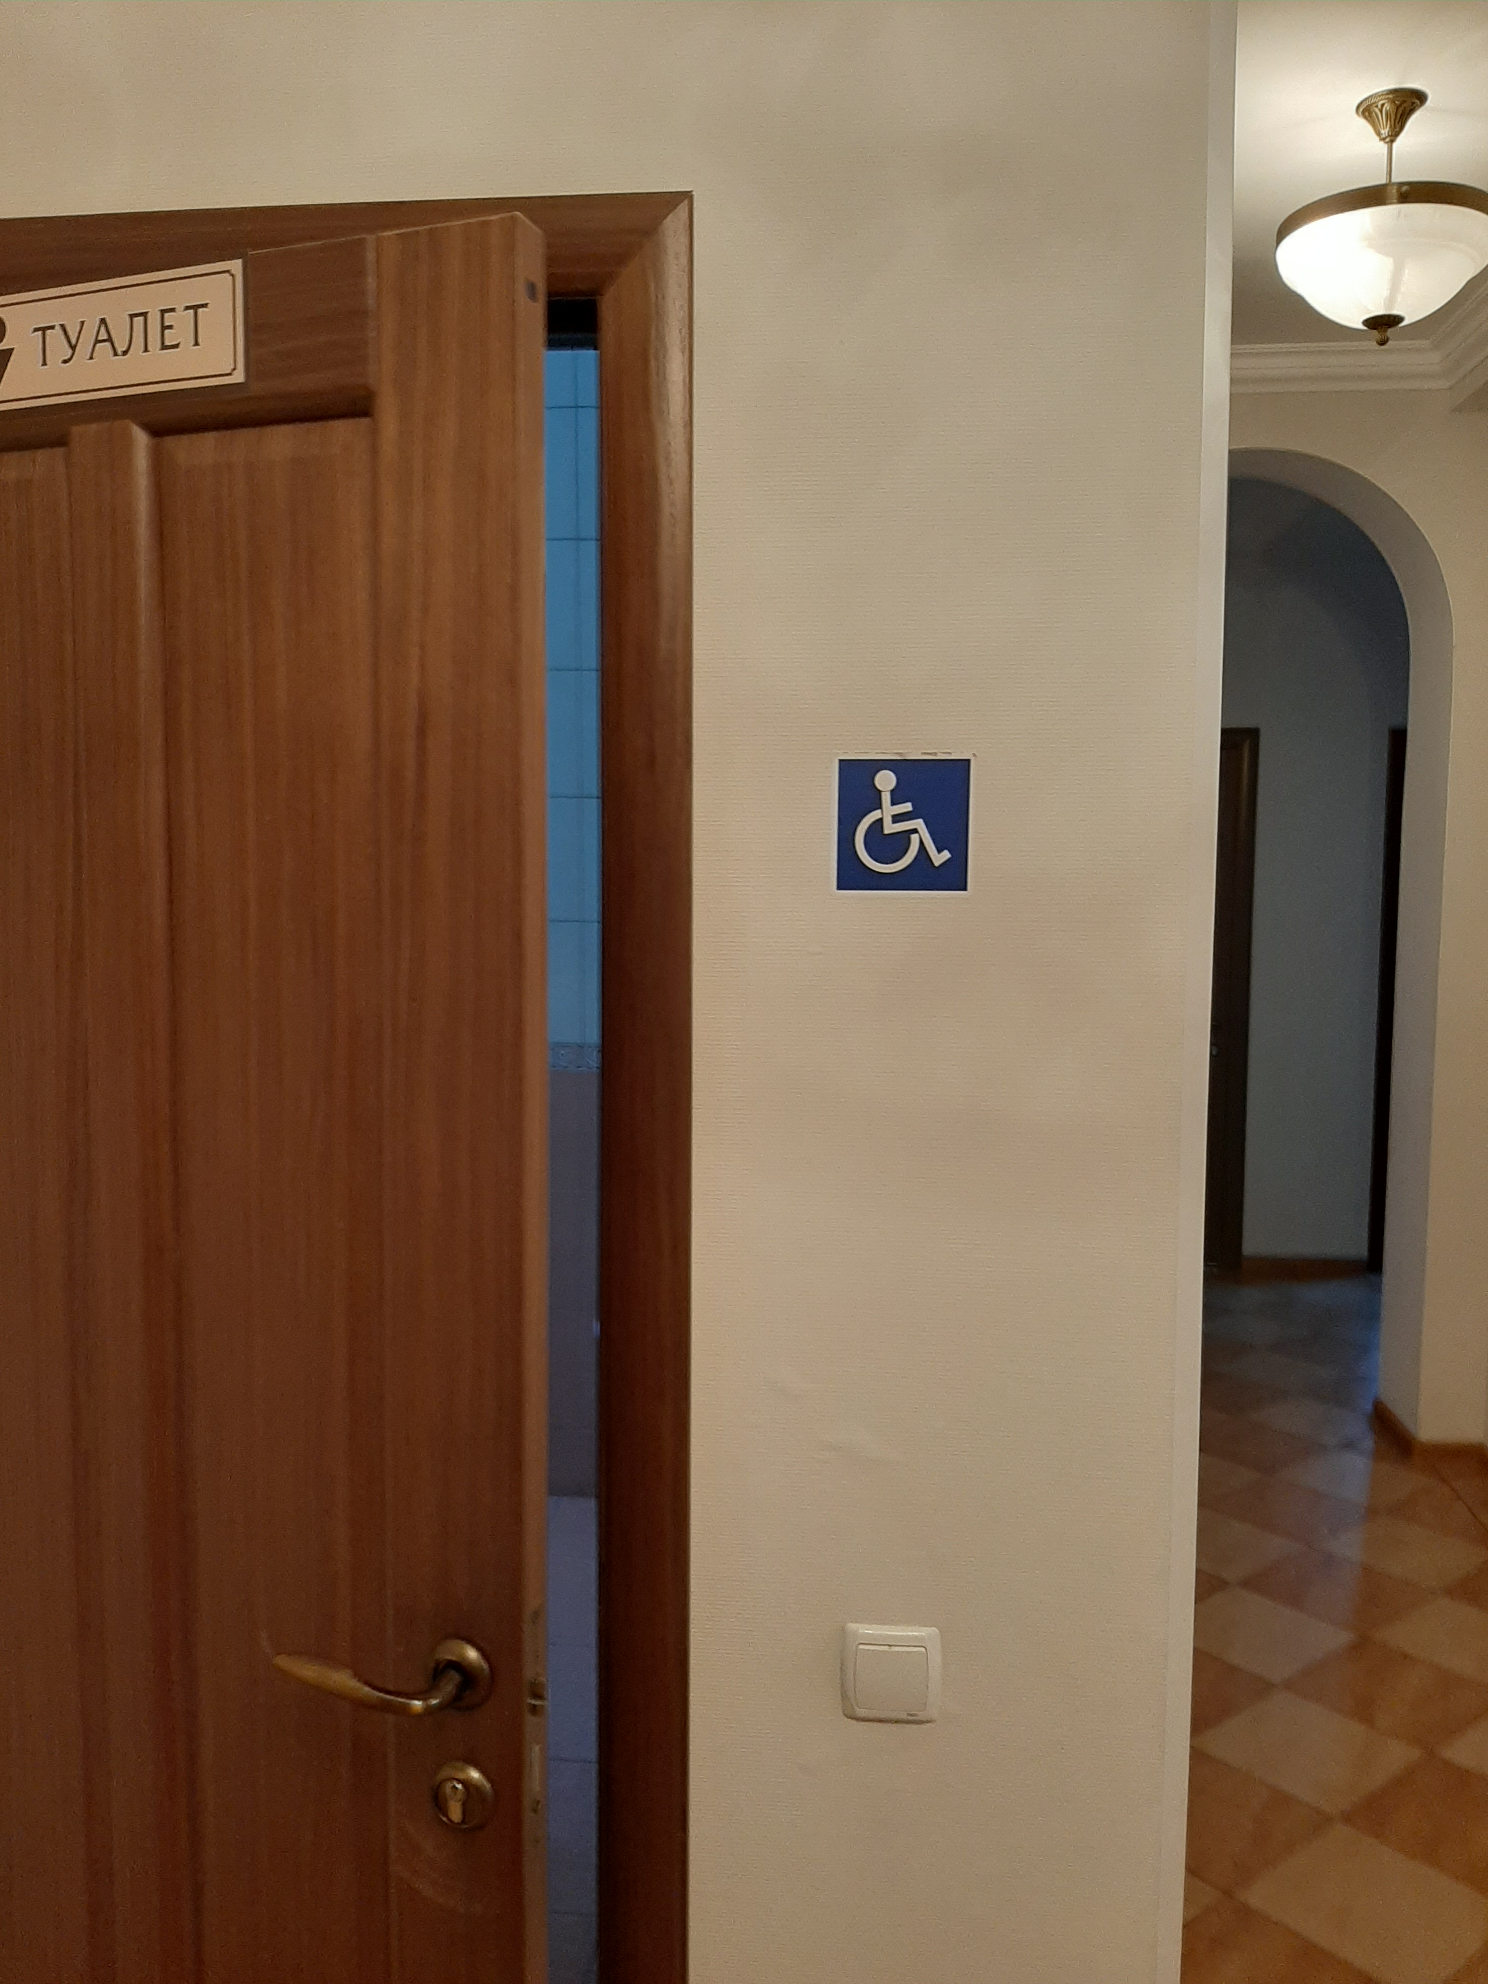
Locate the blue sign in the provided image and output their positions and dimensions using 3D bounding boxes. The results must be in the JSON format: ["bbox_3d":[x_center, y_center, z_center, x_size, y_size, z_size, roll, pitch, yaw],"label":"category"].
[{"bbox_3d":[0.123,-0.129,1.146,0.103,0.103,0.003,1,4,6],"label":"blue sign"}]

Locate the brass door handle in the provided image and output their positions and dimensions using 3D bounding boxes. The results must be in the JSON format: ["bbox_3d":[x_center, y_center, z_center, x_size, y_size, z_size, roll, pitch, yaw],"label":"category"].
[{"bbox_3d":[-0.260,0.493,1.065,0.154,0.055,0.056,2,4,19],"label":"brass door handle"}]

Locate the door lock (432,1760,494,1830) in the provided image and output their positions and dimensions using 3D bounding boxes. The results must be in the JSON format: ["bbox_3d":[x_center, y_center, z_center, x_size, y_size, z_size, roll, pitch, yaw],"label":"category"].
[{"bbox_3d":[-0.202,0.580,1.075,0.051,0.051,0.013,2,4,19],"label":"door lock"}]

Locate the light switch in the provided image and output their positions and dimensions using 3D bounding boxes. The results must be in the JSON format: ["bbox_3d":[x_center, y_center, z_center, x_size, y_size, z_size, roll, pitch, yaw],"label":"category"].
[{"bbox_3d":[0.118,0.545,1.191,0.076,0.076,0.012,1,4,6],"label":"light switch"}]

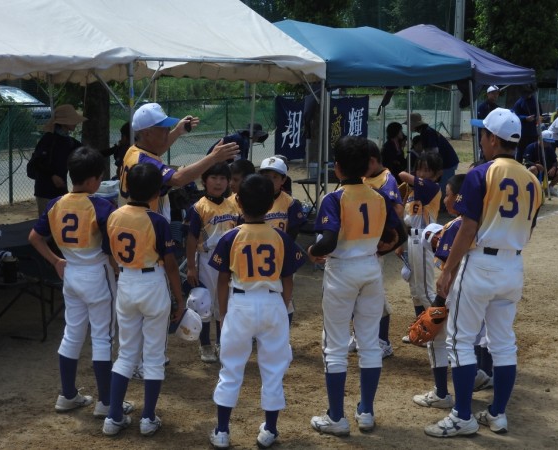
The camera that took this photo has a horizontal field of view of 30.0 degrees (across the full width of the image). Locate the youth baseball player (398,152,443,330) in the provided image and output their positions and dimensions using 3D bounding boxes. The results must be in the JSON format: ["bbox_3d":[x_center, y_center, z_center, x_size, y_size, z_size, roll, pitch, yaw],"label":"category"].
[{"bbox_3d":[1.014,0.168,7.449,0.340,1.368,0.380,-3,9,-22],"label":"youth baseball player"}]

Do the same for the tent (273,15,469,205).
[{"bbox_3d":[0.897,-2.190,18.372,3.000,2.750,6.000,5,10,30],"label":"tent"}]

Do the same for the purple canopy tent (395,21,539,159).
[{"bbox_3d":[2.243,-1.663,15.733,2.950,2.695,2.950,6,9,31],"label":"purple canopy tent"}]

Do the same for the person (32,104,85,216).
[{"bbox_3d":[-2.059,-0.329,9.757,0.450,1.593,0.500,-1,8,-5],"label":"person"}]

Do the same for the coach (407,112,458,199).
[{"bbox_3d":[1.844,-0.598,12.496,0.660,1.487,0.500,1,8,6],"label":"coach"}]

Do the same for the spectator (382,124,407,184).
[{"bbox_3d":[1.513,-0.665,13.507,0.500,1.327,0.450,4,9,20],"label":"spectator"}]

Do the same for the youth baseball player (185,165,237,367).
[{"bbox_3d":[-0.418,0.243,6.962,0.450,1.325,0.320,-1,8,-10],"label":"youth baseball player"}]

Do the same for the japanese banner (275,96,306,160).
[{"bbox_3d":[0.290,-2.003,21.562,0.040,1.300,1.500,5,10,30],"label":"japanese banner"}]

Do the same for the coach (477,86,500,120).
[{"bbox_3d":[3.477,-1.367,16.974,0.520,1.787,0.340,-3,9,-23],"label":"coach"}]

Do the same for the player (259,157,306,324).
[{"bbox_3d":[-0.010,0.208,6.998,0.420,1.339,0.260,2,9,11],"label":"player"}]

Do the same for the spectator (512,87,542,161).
[{"bbox_3d":[4.176,-1.424,17.475,0.520,1.775,0.360,-1,8,-9],"label":"spectator"}]

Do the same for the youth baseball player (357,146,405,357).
[{"bbox_3d":[0.651,0.161,6.940,0.300,1.448,0.400,-7,11,-38],"label":"youth baseball player"}]

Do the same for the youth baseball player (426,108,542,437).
[{"bbox_3d":[1.071,0.250,5.447,0.470,1.710,0.370,-6,10,-36],"label":"youth baseball player"}]

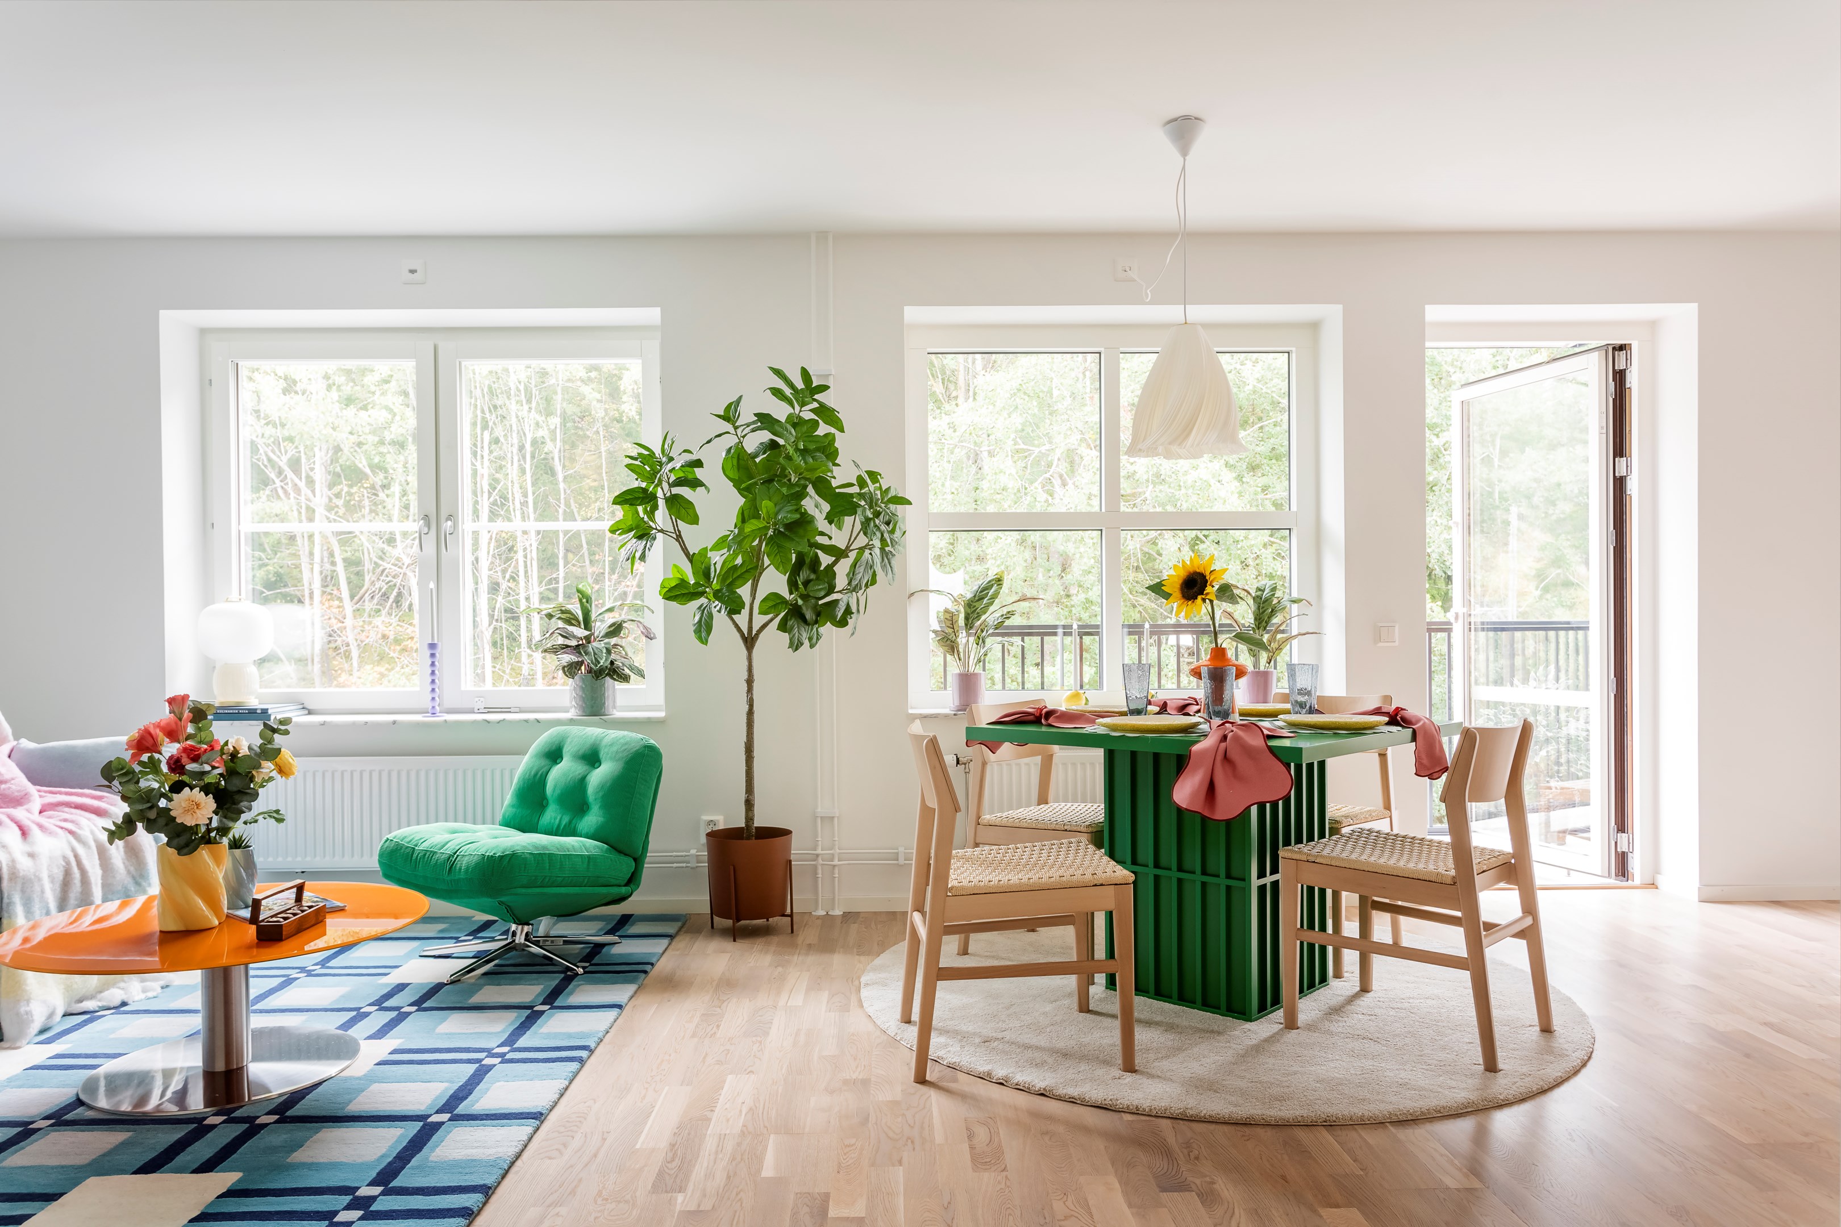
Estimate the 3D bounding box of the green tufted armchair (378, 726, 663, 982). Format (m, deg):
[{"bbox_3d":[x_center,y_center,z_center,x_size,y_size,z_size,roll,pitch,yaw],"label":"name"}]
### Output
[{"bbox_3d":[-1.187,0.723,3.728,0.620,0.710,0.700,0,0,32],"label":"green tufted armchair"}]

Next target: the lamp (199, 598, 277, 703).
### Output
[{"bbox_3d":[-2.499,0.139,4.484,0.280,0.395,0.280,0,0,-1],"label":"lamp"}]

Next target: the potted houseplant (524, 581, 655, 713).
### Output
[{"bbox_3d":[-1.237,0.129,4.588,0.450,0.495,0.360,0,-1,-2],"label":"potted houseplant"}]

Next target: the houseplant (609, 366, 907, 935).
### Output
[{"bbox_3d":[-0.550,0.128,4.155,0.990,1.920,0.780,0,-1,-2],"label":"houseplant"}]

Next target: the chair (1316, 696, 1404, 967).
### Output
[{"bbox_3d":[1.203,0.663,3.838,0.460,0.800,0.525,0,1,43],"label":"chair"}]

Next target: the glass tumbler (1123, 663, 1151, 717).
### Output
[{"bbox_3d":[0.657,0.243,3.735,0.085,0.157,0.085,-1,-1,0],"label":"glass tumbler"}]

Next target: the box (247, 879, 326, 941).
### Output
[{"bbox_3d":[-1.430,0.671,2.778,0.100,0.095,0.185,-1,-1,9],"label":"box"}]

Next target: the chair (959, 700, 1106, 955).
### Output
[{"bbox_3d":[0.425,0.675,3.829,0.515,0.780,0.475,-1,-1,43],"label":"chair"}]

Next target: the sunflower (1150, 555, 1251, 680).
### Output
[{"bbox_3d":[0.854,0.064,3.747,0.310,0.495,0.260,0,0,-1],"label":"sunflower"}]

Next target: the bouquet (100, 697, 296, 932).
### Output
[{"bbox_3d":[-1.674,0.460,2.840,0.420,0.530,0.380,0,-1,-2],"label":"bouquet"}]

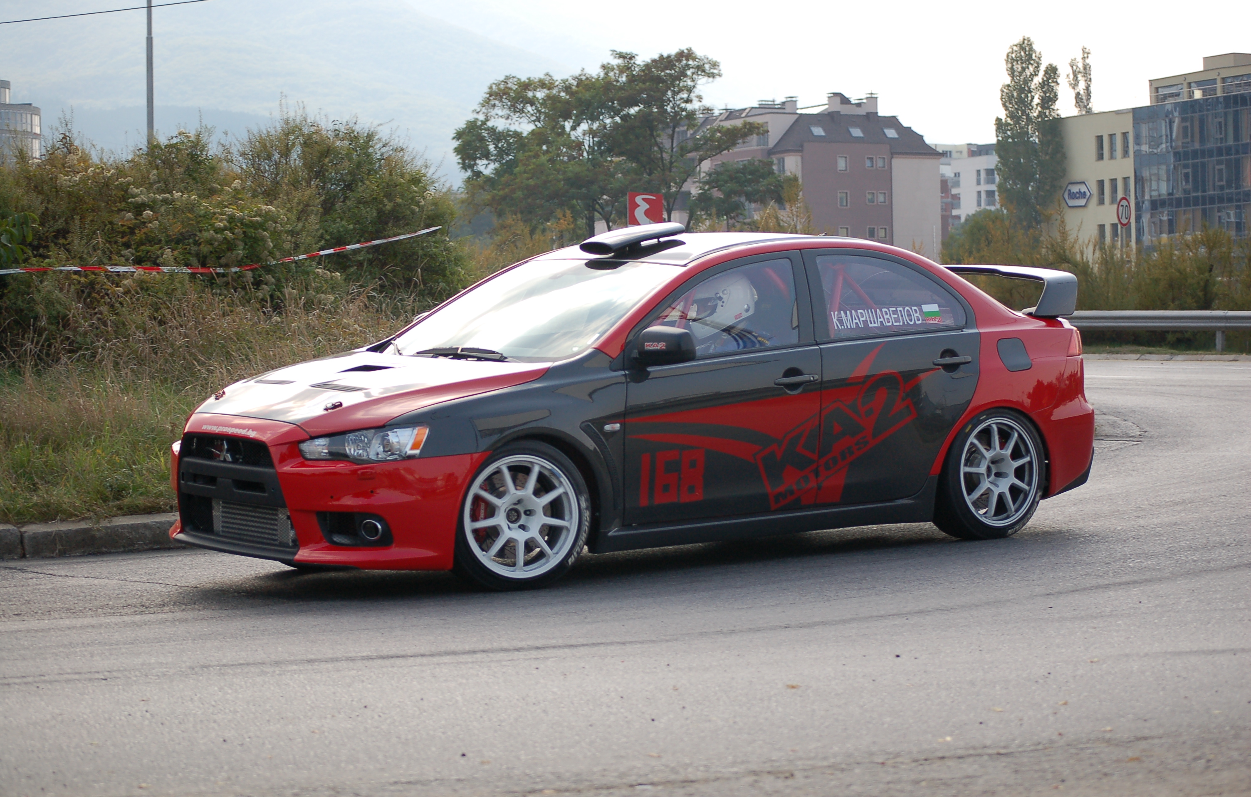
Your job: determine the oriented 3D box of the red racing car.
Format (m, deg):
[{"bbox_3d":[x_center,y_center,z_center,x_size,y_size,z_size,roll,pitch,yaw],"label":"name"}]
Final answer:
[{"bbox_3d":[0.050,-0.045,13.999,4.500,1.470,1.840,-4,5,-38],"label":"red racing car"}]

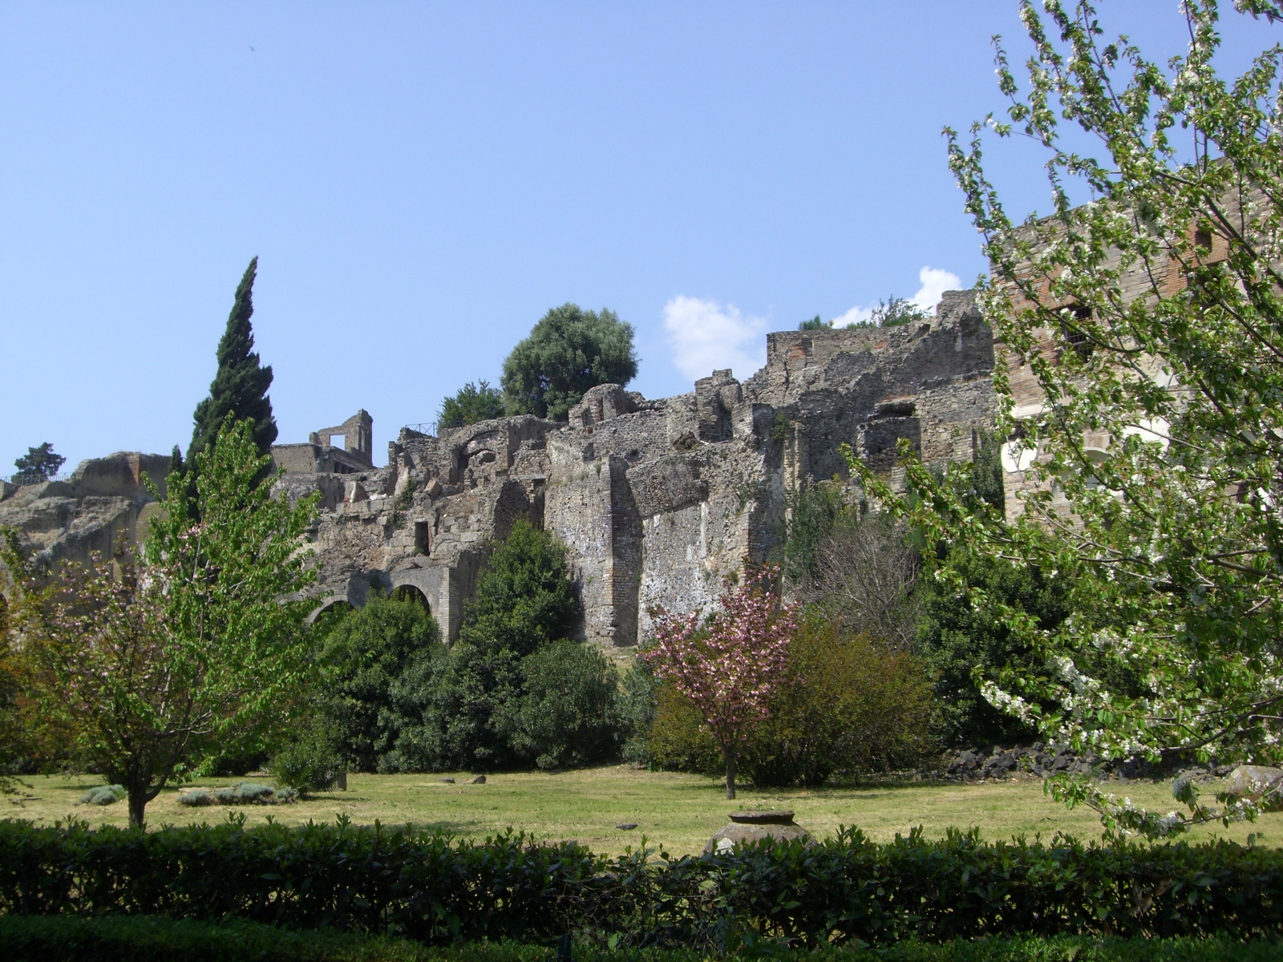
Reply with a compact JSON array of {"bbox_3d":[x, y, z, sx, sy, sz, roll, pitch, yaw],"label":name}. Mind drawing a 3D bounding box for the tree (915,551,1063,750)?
[{"bbox_3d":[8.821,4.231,43.000,4.160,5.020,4.000,-1,-7,0],"label":"tree"}]

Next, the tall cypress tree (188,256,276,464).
[{"bbox_3d":[-16.862,-1.926,72.000,3.940,14.670,3.900,-1,-7,0],"label":"tall cypress tree"}]

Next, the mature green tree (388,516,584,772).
[{"bbox_3d":[-4.244,4.685,49.500,5.160,7.120,4.800,-1,-7,0],"label":"mature green tree"}]

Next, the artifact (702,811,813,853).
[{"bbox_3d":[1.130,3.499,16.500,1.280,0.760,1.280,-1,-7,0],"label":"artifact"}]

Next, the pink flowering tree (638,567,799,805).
[{"bbox_3d":[1.455,3.683,32.000,2.890,4.330,2.800,-1,-7,0],"label":"pink flowering tree"}]

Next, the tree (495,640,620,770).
[{"bbox_3d":[-2.269,6.109,47.500,3.470,3.550,3.400,-1,-7,0],"label":"tree"}]

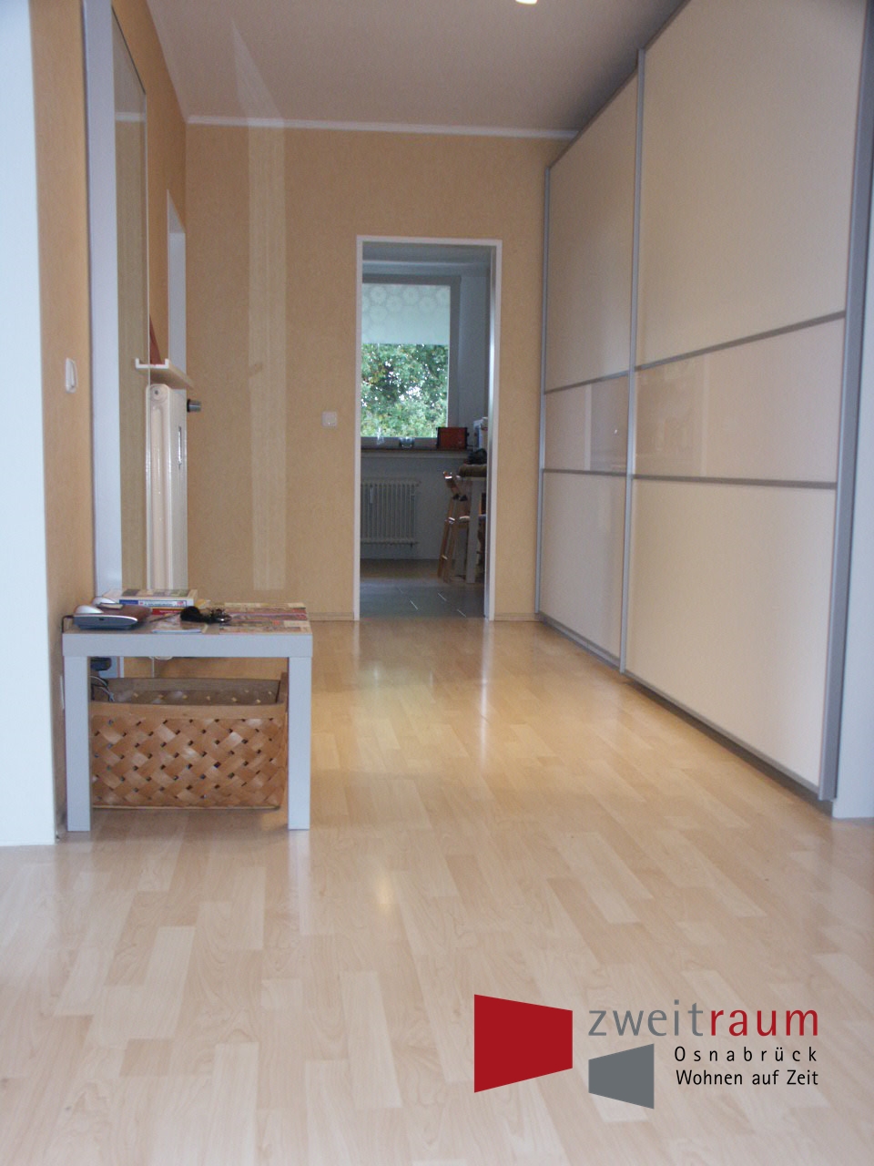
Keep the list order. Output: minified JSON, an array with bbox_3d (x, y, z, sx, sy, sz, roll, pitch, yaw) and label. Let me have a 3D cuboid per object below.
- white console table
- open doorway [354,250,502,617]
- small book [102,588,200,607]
[{"bbox_3d":[-0.591,0.310,2.857,0.550,0.450,0.550,0,6,-7],"label":"white console table"},{"bbox_3d":[-0.059,-0.787,6.015,0.746,1.967,0.170,0,6,-7],"label":"open doorway"},{"bbox_3d":[-0.735,0.040,2.943,0.226,0.022,0.190,0,6,-9],"label":"small book"}]

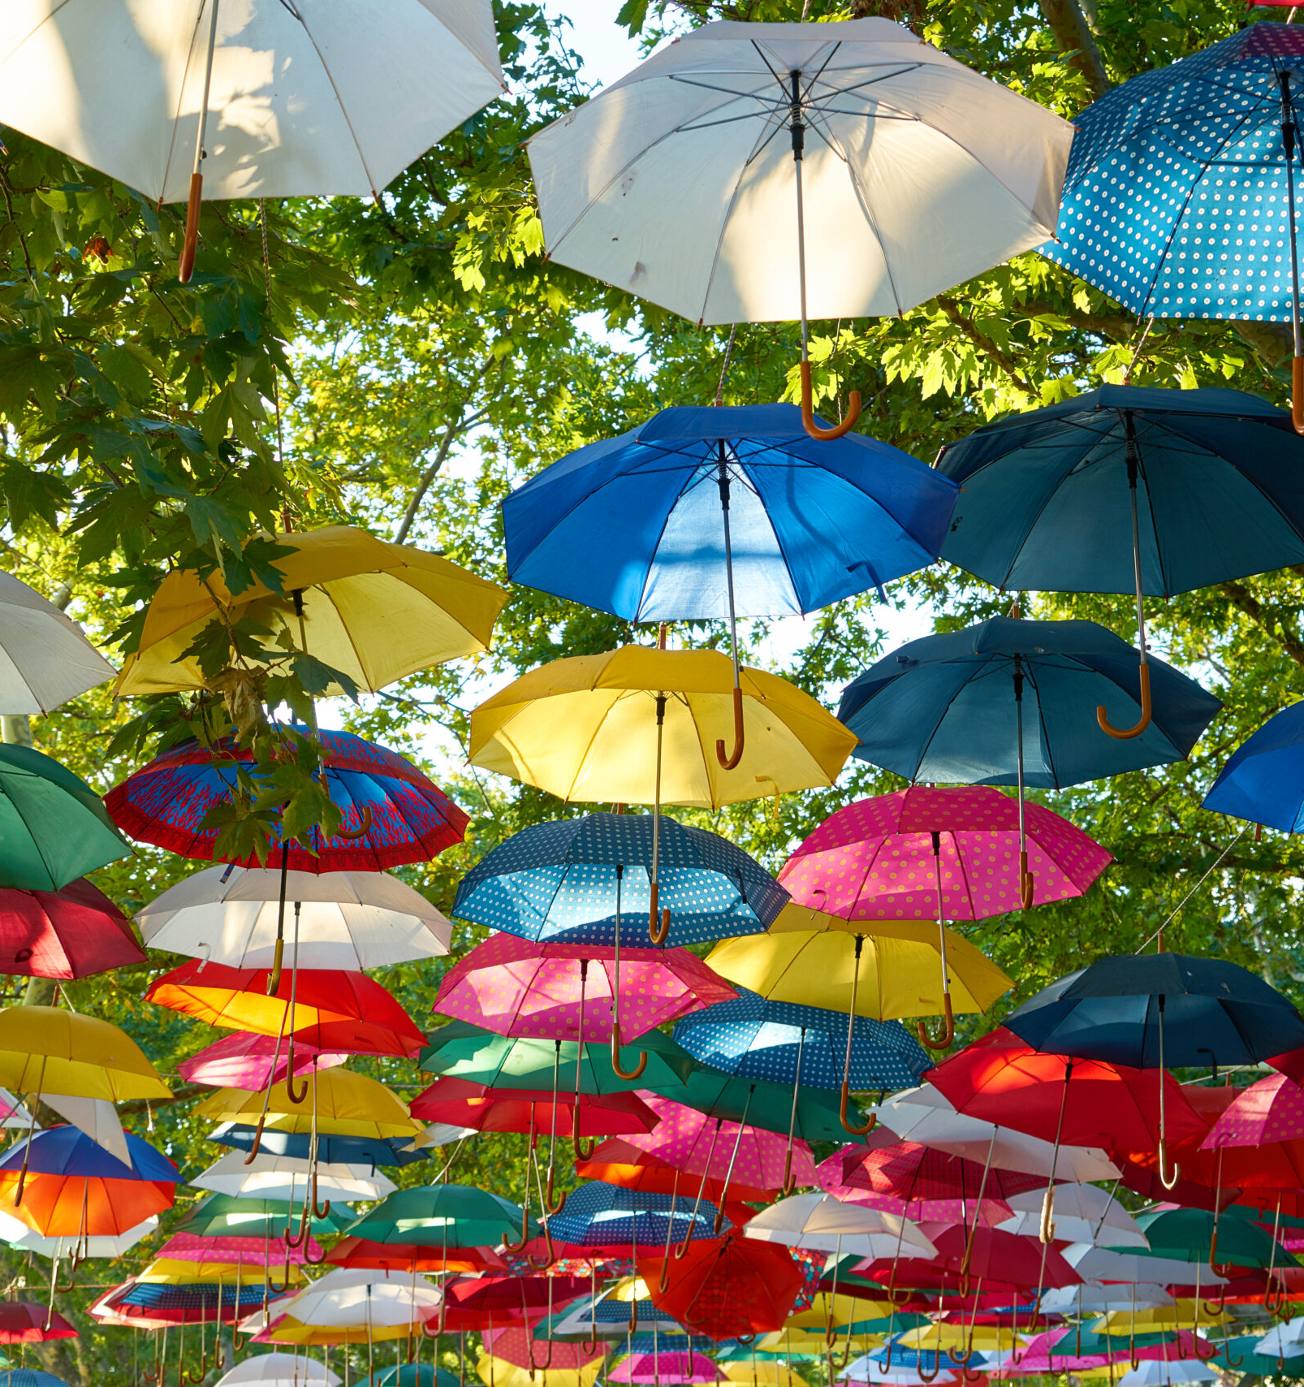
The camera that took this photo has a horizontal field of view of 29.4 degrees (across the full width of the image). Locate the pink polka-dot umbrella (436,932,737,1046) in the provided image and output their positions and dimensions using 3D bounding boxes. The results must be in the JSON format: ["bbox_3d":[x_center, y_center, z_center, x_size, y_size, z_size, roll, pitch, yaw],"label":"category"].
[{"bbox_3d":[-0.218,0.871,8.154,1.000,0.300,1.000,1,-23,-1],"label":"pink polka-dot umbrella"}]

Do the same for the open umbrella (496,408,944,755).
[{"bbox_3d":[0.166,-0.250,5.216,1.000,0.826,1.000,-3,-20,0],"label":"open umbrella"}]

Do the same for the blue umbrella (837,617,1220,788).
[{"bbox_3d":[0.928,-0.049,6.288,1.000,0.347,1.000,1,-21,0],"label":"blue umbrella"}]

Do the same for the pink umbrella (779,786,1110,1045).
[{"bbox_3d":[0.838,0.622,7.184,1.000,0.826,1.000,-2,-20,0],"label":"pink umbrella"}]

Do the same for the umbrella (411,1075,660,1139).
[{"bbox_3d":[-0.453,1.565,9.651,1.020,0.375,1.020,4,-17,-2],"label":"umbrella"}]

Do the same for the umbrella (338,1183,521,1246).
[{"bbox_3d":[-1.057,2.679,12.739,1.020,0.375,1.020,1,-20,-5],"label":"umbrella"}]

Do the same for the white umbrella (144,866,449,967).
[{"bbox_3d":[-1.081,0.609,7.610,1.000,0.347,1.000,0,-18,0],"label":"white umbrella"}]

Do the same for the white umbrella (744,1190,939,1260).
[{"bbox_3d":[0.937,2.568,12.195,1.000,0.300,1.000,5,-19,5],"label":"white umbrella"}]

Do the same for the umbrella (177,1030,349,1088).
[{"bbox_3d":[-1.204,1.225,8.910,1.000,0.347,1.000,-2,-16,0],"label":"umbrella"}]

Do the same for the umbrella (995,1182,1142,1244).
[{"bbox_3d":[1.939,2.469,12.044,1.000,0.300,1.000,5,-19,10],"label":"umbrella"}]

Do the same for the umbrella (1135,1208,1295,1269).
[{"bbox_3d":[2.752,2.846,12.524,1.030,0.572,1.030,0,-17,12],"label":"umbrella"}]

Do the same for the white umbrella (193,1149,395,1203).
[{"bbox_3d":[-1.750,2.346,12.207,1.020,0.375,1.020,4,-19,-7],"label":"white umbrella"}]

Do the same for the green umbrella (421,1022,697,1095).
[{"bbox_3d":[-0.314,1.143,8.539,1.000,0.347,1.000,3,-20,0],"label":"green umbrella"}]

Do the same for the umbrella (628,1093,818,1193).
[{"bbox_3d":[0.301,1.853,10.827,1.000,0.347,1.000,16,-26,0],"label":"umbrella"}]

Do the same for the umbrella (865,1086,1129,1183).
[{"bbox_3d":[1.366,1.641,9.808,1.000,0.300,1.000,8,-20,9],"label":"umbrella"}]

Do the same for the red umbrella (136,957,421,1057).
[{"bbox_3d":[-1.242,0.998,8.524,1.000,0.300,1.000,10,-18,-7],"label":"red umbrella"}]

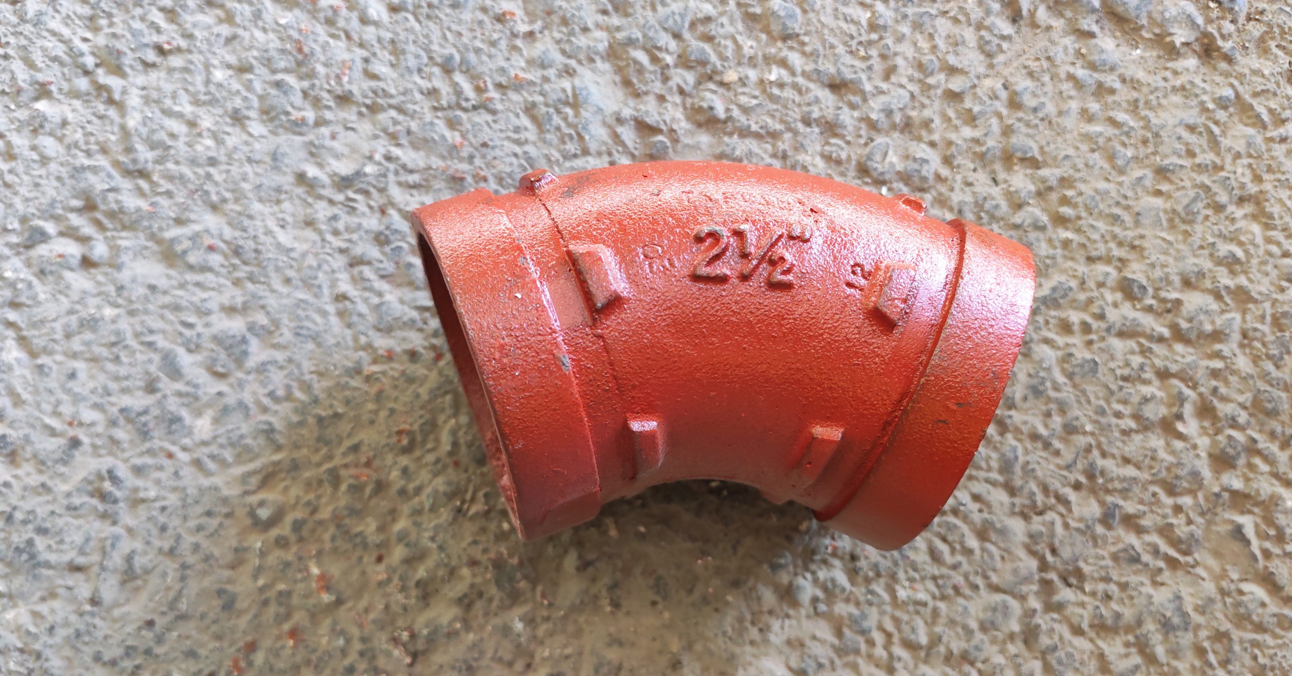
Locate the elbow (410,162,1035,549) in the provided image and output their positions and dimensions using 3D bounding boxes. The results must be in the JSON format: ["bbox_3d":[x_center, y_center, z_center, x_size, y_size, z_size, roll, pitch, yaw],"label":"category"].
[{"bbox_3d":[0.015,0.003,0.225,0.135,0.075,0.085,3,71,-7],"label":"elbow"}]

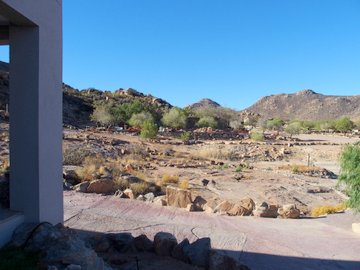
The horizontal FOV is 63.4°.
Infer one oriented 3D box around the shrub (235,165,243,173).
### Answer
[{"bbox_3d":[2.442,1.398,12.155,0.334,0.324,0.317,0,1,11],"label":"shrub"}]

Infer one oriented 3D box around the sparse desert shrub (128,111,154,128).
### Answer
[{"bbox_3d":[-8.197,-3.300,62.000,5.500,4.100,5.000,0,1,-4],"label":"sparse desert shrub"}]

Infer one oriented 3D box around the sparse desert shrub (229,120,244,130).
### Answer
[{"bbox_3d":[12.418,-2.088,64.000,3.516,2.198,3.165,0,2,0],"label":"sparse desert shrub"}]

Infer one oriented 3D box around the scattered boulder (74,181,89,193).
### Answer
[{"bbox_3d":[-2.814,1.475,8.340,0.444,0.333,0.377,0,1,-19],"label":"scattered boulder"}]

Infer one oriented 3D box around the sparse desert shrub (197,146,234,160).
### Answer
[{"bbox_3d":[2.475,1.290,20.300,2.649,0.976,1.589,0,2,0],"label":"sparse desert shrub"}]

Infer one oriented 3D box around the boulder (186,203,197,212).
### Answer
[{"bbox_3d":[0.219,1.450,5.800,0.180,0.170,0.160,0,1,1],"label":"boulder"}]

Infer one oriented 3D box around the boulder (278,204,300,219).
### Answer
[{"bbox_3d":[2.234,1.561,5.941,0.449,0.277,0.382,0,1,21],"label":"boulder"}]

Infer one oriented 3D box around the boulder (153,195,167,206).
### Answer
[{"bbox_3d":[-0.435,1.424,6.330,0.300,0.220,0.260,0,1,-2],"label":"boulder"}]

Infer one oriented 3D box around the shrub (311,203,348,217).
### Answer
[{"bbox_3d":[2.983,1.497,5.850,0.650,0.220,0.450,0,1,14],"label":"shrub"}]

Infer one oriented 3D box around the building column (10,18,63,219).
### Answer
[{"bbox_3d":[-2.175,-0.030,4.500,0.420,3.000,0.760,0,1,3],"label":"building column"}]

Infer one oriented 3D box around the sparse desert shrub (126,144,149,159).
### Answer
[{"bbox_3d":[-2.988,1.133,20.000,1.648,0.962,1.319,0,2,0],"label":"sparse desert shrub"}]

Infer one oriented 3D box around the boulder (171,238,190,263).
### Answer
[{"bbox_3d":[0.013,1.530,3.850,0.251,0.301,0.226,0,1,0],"label":"boulder"}]

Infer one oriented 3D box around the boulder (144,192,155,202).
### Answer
[{"bbox_3d":[-0.746,1.535,7.183,0.259,0.227,0.220,0,1,-6],"label":"boulder"}]

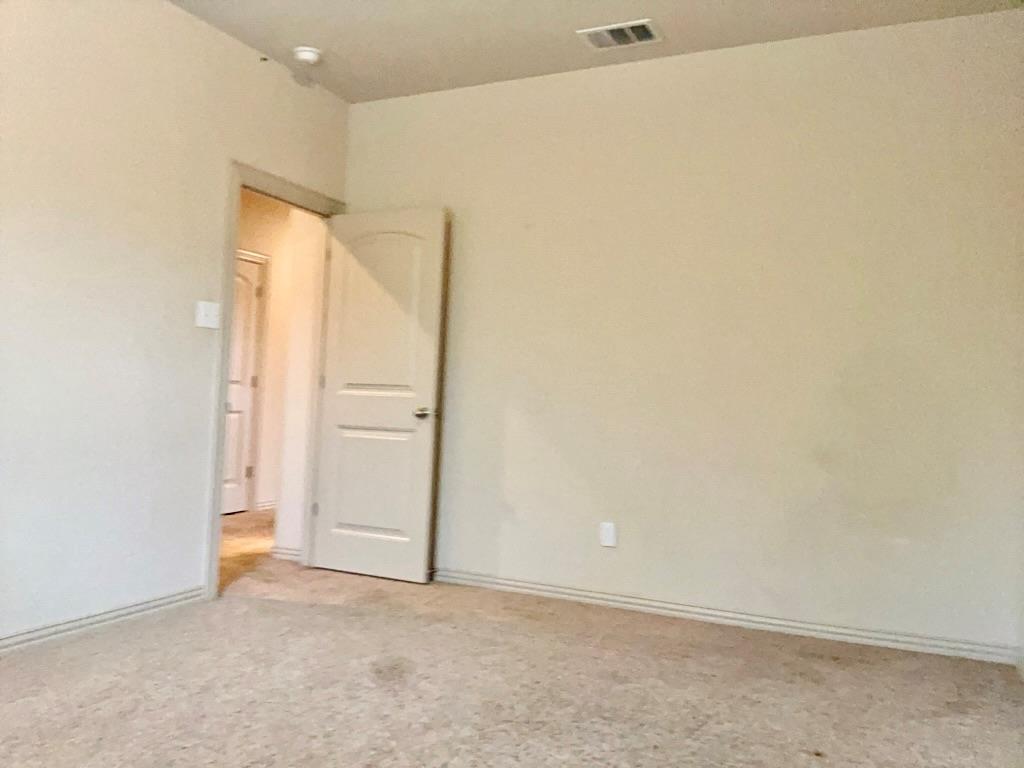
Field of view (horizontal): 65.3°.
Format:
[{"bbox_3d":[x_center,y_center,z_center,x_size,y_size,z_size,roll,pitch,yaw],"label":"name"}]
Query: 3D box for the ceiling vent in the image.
[{"bbox_3d":[0.507,-1.620,3.740,0.350,0.020,0.205,2,-1,25],"label":"ceiling vent"}]

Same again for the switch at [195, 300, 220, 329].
[{"bbox_3d":[-1.447,-0.328,3.816,0.012,0.123,0.130,2,-1,25],"label":"switch"}]

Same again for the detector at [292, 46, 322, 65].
[{"bbox_3d":[-1.037,-1.661,4.051,0.142,0.046,0.142,2,-1,0],"label":"detector"}]

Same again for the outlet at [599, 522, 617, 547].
[{"bbox_3d":[0.480,0.753,3.989,0.077,0.117,0.012,2,-1,25],"label":"outlet"}]

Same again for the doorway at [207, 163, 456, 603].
[{"bbox_3d":[-0.920,-0.006,4.163,0.814,2.130,0.935,2,-1,25],"label":"doorway"}]

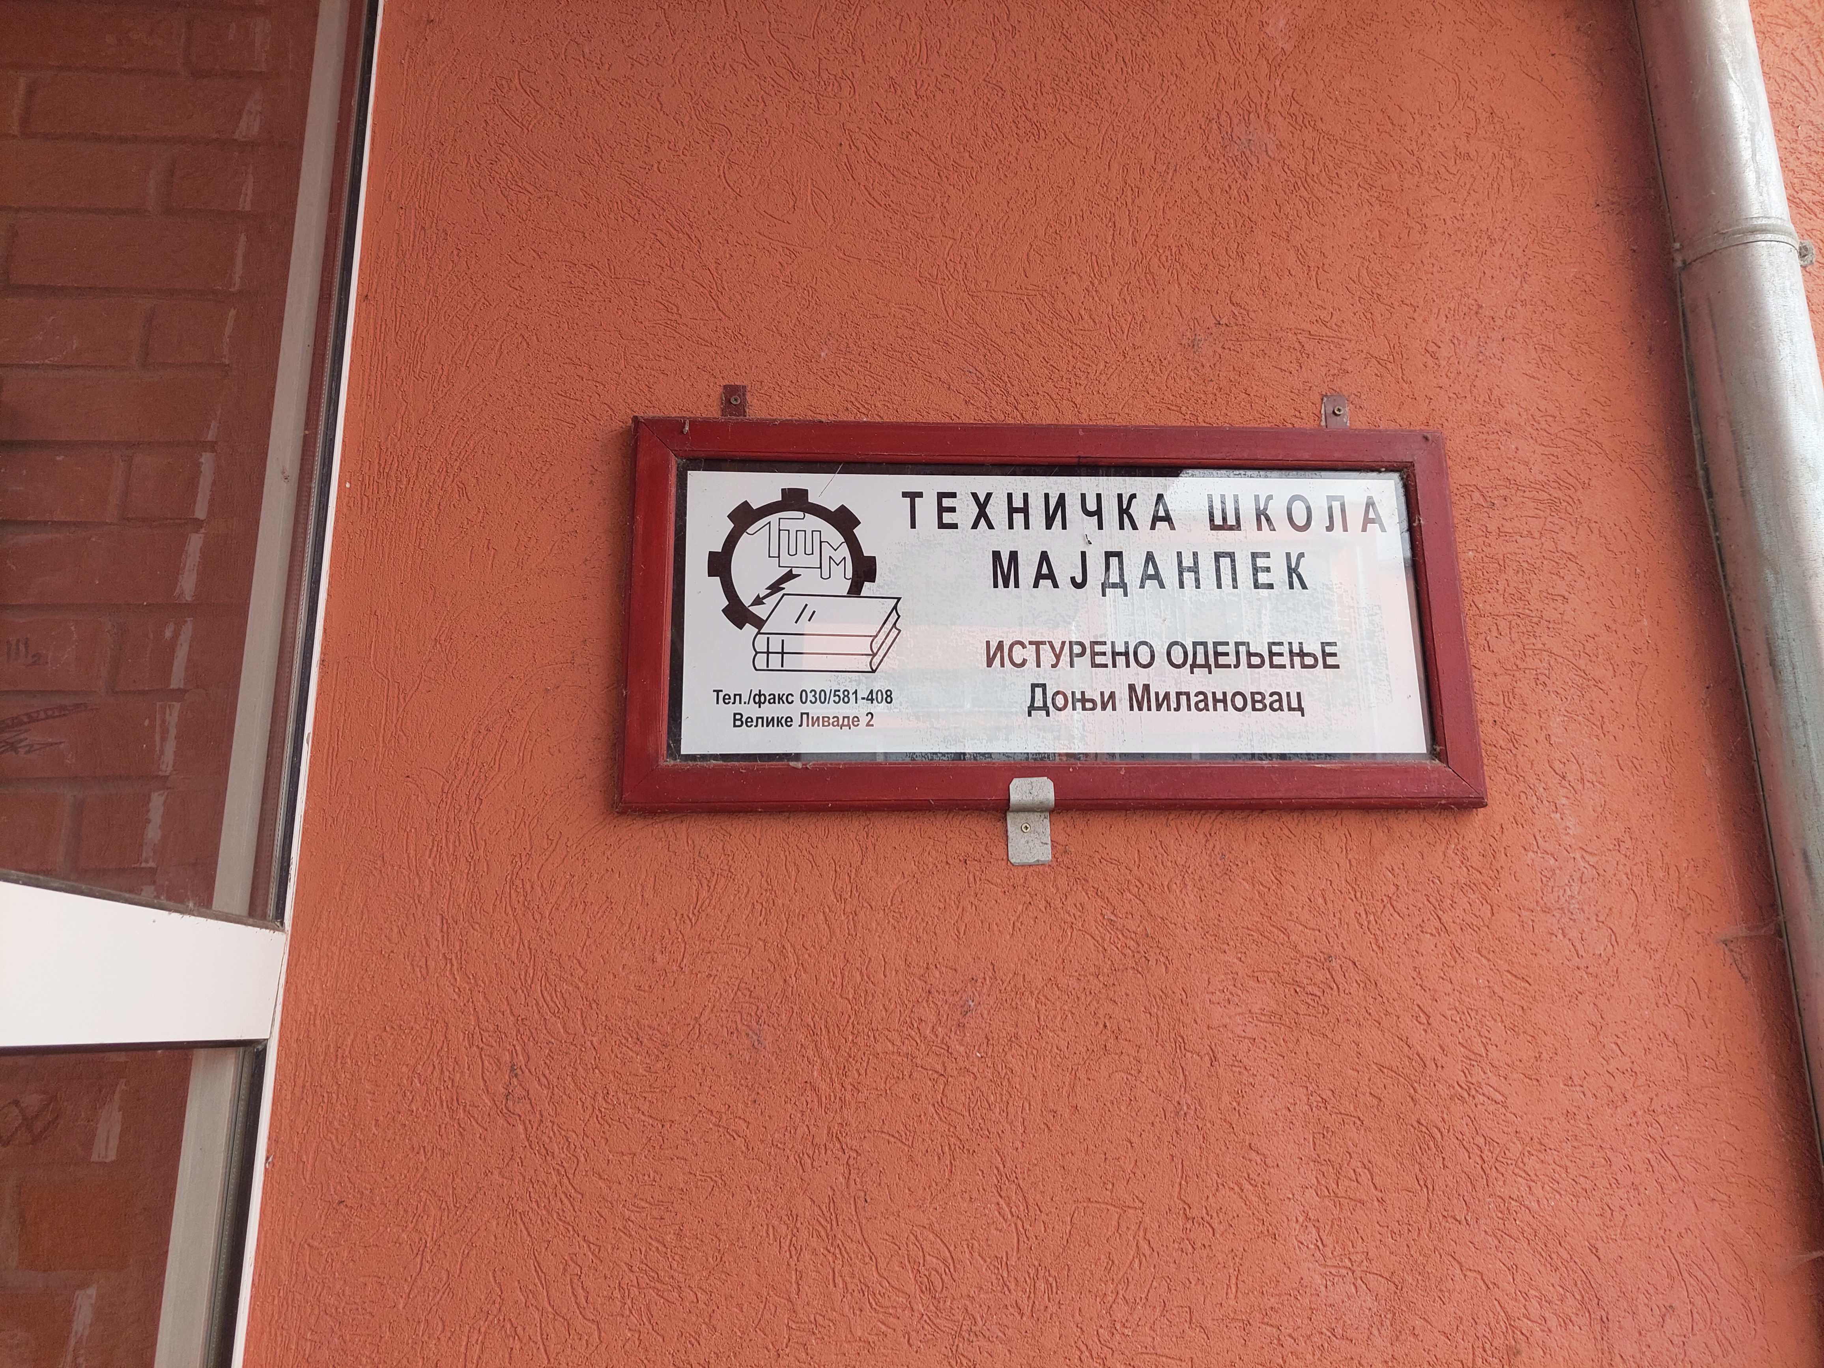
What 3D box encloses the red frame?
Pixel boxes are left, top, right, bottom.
[{"bbox_3d":[0.118,-0.058,1.056,0.697,0.330,0.035,0,-14,-4],"label":"red frame"}]

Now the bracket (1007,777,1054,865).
[{"bbox_3d":[0.095,0.111,1.012,0.036,0.065,0.038,0,-14,-4],"label":"bracket"}]

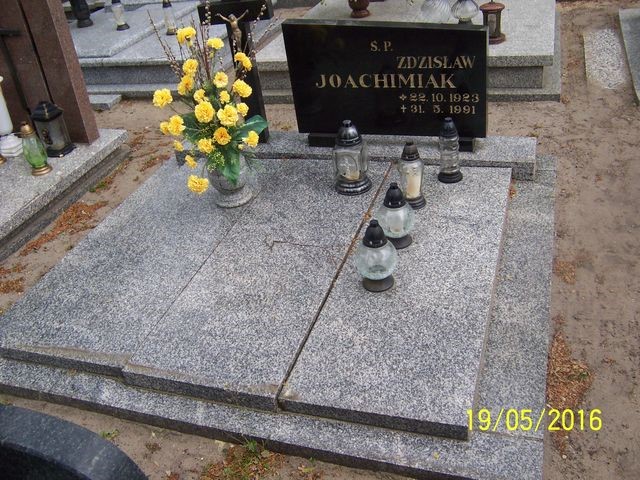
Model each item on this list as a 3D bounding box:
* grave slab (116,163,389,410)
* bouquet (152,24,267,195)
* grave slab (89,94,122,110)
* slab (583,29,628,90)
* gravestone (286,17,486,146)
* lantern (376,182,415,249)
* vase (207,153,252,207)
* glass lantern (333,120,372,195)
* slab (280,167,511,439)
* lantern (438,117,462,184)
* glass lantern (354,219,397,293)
[{"bbox_3d":[-0.139,0.045,2.384,0.520,0.055,1.434,6,37,19],"label":"grave slab"},{"bbox_3d":[-0.410,-0.523,2.456,0.429,0.610,0.348,6,37,19],"label":"bouquet"},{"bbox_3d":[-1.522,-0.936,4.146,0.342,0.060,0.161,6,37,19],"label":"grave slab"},{"bbox_3d":[1.800,-1.165,3.889,0.204,0.047,1.085,6,37,19],"label":"slab"},{"bbox_3d":[0.296,-0.695,2.752,0.890,0.571,0.080,6,37,19],"label":"gravestone"},{"bbox_3d":[0.285,-0.097,2.237,0.141,0.252,0.141,6,37,19],"label":"lantern"},{"bbox_3d":[-0.397,-0.275,2.652,0.198,0.221,0.198,6,37,19],"label":"vase"},{"bbox_3d":[0.131,-0.365,2.608,0.157,0.304,0.157,6,37,19],"label":"glass lantern"},{"bbox_3d":[0.364,0.089,2.223,0.532,0.055,1.424,6,37,19],"label":"slab"},{"bbox_3d":[0.555,-0.387,2.585,0.106,0.274,0.106,6,37,19],"label":"lantern"},{"bbox_3d":[0.187,0.044,2.042,0.142,0.261,0.142,6,37,19],"label":"glass lantern"}]

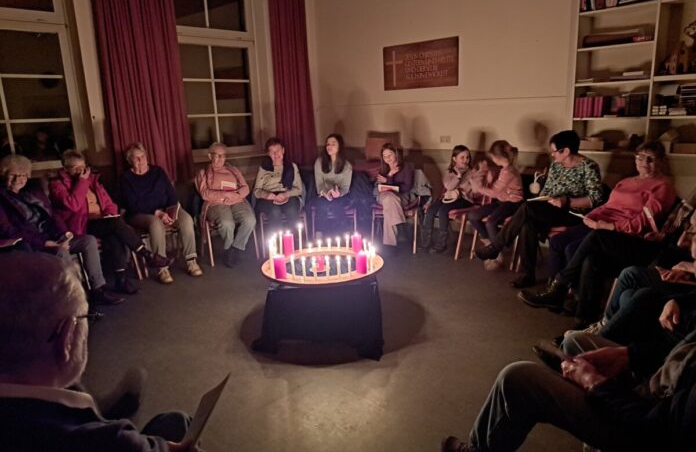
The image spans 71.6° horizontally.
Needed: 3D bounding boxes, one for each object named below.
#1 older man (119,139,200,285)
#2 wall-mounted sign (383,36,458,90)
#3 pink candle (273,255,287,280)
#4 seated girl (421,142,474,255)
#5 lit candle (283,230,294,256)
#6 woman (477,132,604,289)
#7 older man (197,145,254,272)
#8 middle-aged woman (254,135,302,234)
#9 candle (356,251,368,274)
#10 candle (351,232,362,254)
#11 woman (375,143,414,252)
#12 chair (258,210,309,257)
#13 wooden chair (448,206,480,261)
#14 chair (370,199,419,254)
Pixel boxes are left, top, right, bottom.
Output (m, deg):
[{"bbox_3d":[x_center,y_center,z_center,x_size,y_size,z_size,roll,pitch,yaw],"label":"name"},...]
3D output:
[{"bbox_3d":[-1.752,-0.161,4.437,0.568,1.197,0.771,-12,16,-36],"label":"older man"},{"bbox_3d":[0.809,-1.844,5.550,0.030,0.504,1.053,-15,18,-43],"label":"wall-mounted sign"},{"bbox_3d":[-0.419,0.252,3.005,0.074,0.148,0.074,-2,13,0],"label":"pink candle"},{"bbox_3d":[0.985,-0.274,4.778,0.589,1.065,0.426,-13,17,-39],"label":"seated girl"},{"bbox_3d":[-0.427,0.137,3.480,0.072,0.158,0.072,-2,13,0],"label":"lit candle"},{"bbox_3d":[1.548,-0.153,3.873,0.873,1.197,0.589,-9,15,-27],"label":"woman"},{"bbox_3d":[-1.197,-0.228,4.728,0.538,1.157,0.629,-8,14,-25],"label":"older man"},{"bbox_3d":[-0.670,-0.301,5.042,0.530,1.210,0.750,-3,13,-6],"label":"middle-aged woman"},{"bbox_3d":[0.091,0.222,3.019,0.070,0.125,0.070,-2,13,0],"label":"candle"},{"bbox_3d":[0.067,0.122,3.513,0.072,0.140,0.072,-2,13,0],"label":"candle"},{"bbox_3d":[0.504,-0.294,5.043,0.470,1.120,0.670,3,14,21],"label":"woman"},{"bbox_3d":[-0.659,-0.129,5.165,0.500,0.820,0.540,-3,13,-4],"label":"chair"},{"bbox_3d":[1.069,-0.135,4.939,0.480,0.820,0.530,10,18,42],"label":"wooden chair"},{"bbox_3d":[0.531,-0.187,4.992,0.477,0.832,0.528,2,14,19],"label":"chair"}]

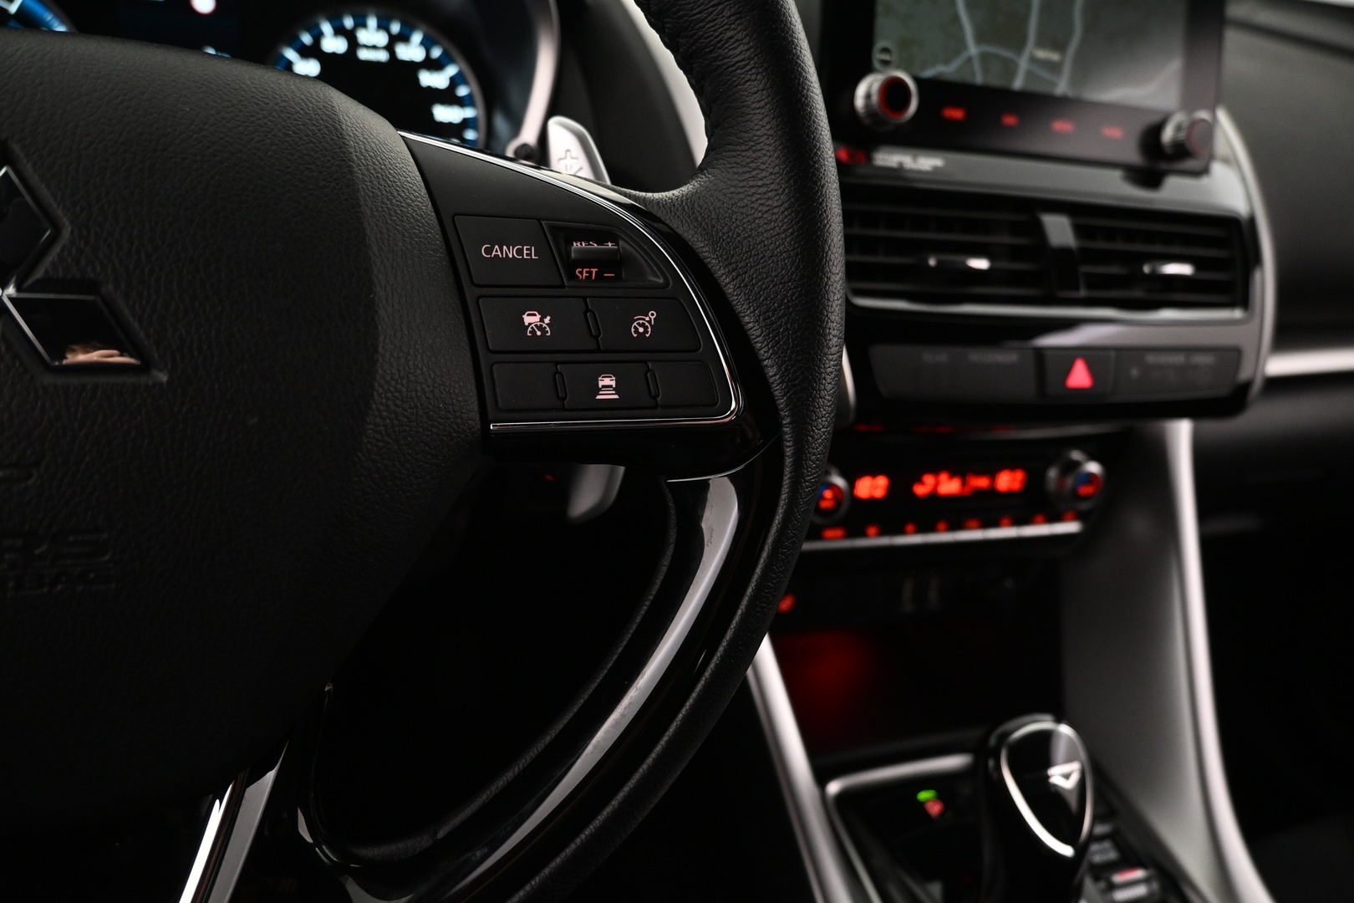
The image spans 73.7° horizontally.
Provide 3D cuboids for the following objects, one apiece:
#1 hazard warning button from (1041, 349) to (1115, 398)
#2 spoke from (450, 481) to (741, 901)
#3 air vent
[{"bbox_3d":[0.176,-0.034,0.399,0.039,0.021,0.010,-2,1,-20],"label":"hazard warning button"},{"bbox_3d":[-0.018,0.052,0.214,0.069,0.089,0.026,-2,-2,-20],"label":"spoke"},{"bbox_3d":[0.170,-0.087,0.411,0.220,0.051,0.032,-2,-2,-20],"label":"air vent"}]

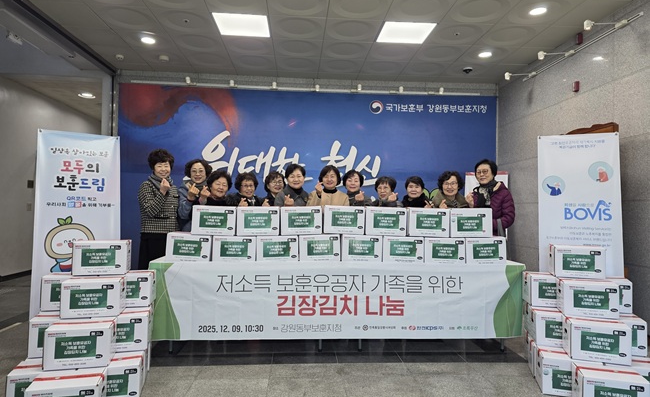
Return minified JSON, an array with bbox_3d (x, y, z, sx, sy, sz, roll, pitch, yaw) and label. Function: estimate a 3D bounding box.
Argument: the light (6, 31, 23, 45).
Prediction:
[{"bbox_3d":[-3.561,-1.838,4.972,0.090,0.100,0.220,1,-1,-3],"label":"light"}]

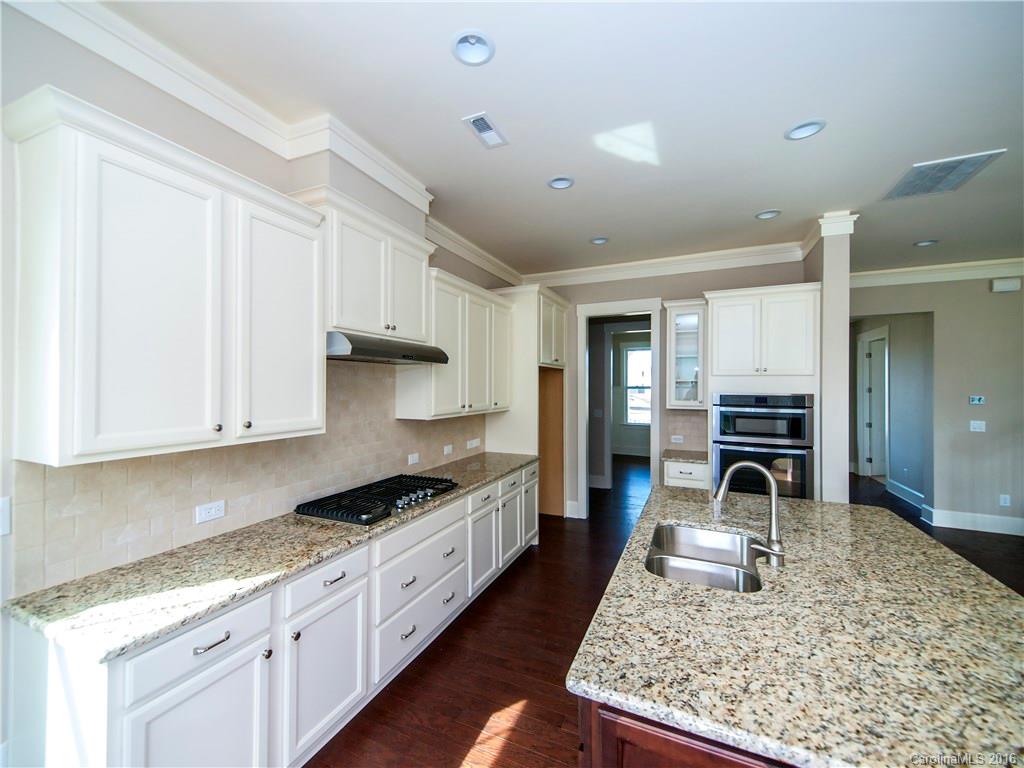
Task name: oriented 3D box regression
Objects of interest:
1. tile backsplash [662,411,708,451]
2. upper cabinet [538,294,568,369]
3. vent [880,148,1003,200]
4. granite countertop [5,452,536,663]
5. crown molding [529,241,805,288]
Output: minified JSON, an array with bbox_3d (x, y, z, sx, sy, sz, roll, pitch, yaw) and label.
[{"bbox_3d":[1.893,0.495,4.531,0.452,0.481,0.020,0,0,24],"label":"tile backsplash"},{"bbox_3d":[0.225,-0.563,4.701,0.587,0.736,0.981,0,0,24],"label":"upper cabinet"},{"bbox_3d":[2.815,-1.357,2.744,0.429,0.024,0.558,0,0,24],"label":"vent"},{"bbox_3d":[-0.670,0.735,2.716,0.611,0.038,3.319,0,0,24],"label":"granite countertop"},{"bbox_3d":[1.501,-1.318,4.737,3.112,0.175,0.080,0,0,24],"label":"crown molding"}]

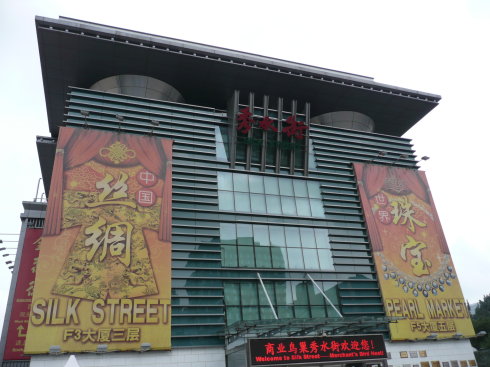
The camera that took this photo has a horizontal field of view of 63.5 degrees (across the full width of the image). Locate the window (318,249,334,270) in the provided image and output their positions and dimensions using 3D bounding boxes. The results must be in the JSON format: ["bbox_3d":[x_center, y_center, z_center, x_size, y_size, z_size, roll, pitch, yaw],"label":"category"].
[{"bbox_3d":[6.019,5.657,29.639,1.225,1.587,0.100,6,-28,-19],"label":"window"}]

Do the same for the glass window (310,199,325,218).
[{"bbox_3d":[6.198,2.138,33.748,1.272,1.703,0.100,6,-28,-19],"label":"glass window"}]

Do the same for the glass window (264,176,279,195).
[{"bbox_3d":[2.266,0.218,33.158,1.306,1.644,0.100,6,-28,-19],"label":"glass window"}]

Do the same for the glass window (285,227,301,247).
[{"bbox_3d":[3.557,4.016,29.522,1.225,1.587,0.100,6,-28,-19],"label":"glass window"}]

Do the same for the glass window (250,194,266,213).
[{"bbox_3d":[0.963,1.466,28.754,1.218,1.659,0.100,5,-28,-19],"label":"glass window"}]

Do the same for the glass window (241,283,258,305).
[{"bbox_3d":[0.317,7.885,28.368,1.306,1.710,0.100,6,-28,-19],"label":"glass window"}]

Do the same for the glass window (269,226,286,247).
[{"bbox_3d":[2.440,3.996,29.960,1.261,1.584,0.100,6,-28,-19],"label":"glass window"}]

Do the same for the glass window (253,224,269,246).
[{"bbox_3d":[1.209,3.789,28.694,1.225,1.587,0.100,6,-28,-19],"label":"glass window"}]

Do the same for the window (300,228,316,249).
[{"bbox_3d":[4.884,4.233,30.816,1.261,1.584,0.100,6,-28,-19],"label":"window"}]

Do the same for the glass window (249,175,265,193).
[{"bbox_3d":[0.926,0.078,31.423,1.261,1.545,0.100,6,-28,-19],"label":"glass window"}]

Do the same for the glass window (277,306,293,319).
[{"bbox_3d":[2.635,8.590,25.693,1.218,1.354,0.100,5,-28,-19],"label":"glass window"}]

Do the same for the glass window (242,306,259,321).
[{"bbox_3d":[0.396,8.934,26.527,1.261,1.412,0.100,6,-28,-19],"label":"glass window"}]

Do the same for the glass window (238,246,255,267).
[{"bbox_3d":[0.110,5.228,28.372,1.261,1.609,0.100,6,-28,-19],"label":"glass window"}]

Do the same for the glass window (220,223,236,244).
[{"bbox_3d":[-1.135,3.363,26.941,1.176,1.640,0.100,5,-28,-19],"label":"glass window"}]

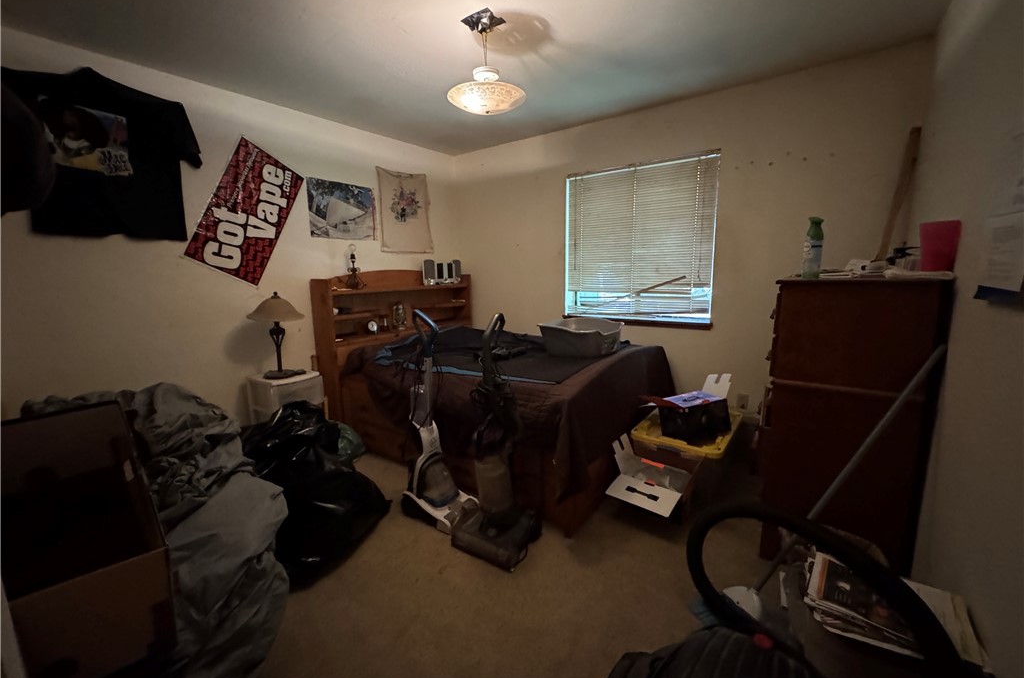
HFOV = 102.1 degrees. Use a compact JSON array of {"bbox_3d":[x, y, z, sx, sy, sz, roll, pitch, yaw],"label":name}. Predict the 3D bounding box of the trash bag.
[{"bbox_3d":[-0.982,0.633,2.067,0.800,0.535,0.690,6,12,36],"label":"trash bag"}]

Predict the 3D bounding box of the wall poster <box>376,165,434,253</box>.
[{"bbox_3d":[-1.021,-1.234,4.034,0.015,0.780,0.640,6,12,36],"label":"wall poster"}]

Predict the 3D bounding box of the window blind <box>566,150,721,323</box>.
[{"bbox_3d":[1.009,-0.802,3.477,1.270,1.250,0.050,6,12,36],"label":"window blind"}]

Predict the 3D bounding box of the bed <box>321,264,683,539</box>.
[{"bbox_3d":[-0.165,0.126,3.170,2.221,1.317,1.537,6,12,36],"label":"bed"}]

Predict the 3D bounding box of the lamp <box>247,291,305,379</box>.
[{"bbox_3d":[-1.692,-0.037,2.959,0.400,0.590,0.400,6,12,36],"label":"lamp"}]

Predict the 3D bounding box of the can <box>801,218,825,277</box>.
[{"bbox_3d":[1.182,-0.353,1.613,0.067,0.232,0.067,-7,11,-29],"label":"can"}]

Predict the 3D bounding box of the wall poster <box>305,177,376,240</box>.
[{"bbox_3d":[-1.421,-1.080,3.503,0.015,0.450,0.590,6,12,36],"label":"wall poster"}]

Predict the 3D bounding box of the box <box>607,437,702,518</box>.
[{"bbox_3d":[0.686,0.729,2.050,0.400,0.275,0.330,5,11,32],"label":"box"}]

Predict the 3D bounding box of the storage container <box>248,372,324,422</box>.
[{"bbox_3d":[-1.627,0.507,3.006,0.395,0.500,0.345,6,12,36],"label":"storage container"}]

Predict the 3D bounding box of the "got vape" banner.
[{"bbox_3d":[-1.853,-0.892,2.930,0.015,0.915,0.455,6,-16,36],"label":"\"got vape\" banner"}]

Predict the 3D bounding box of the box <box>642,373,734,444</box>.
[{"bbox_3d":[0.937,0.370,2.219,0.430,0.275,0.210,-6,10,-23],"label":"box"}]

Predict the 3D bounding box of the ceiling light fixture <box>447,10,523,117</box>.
[{"bbox_3d":[-0.134,-1.377,2.109,0.400,0.435,0.400,-1,10,0],"label":"ceiling light fixture"}]

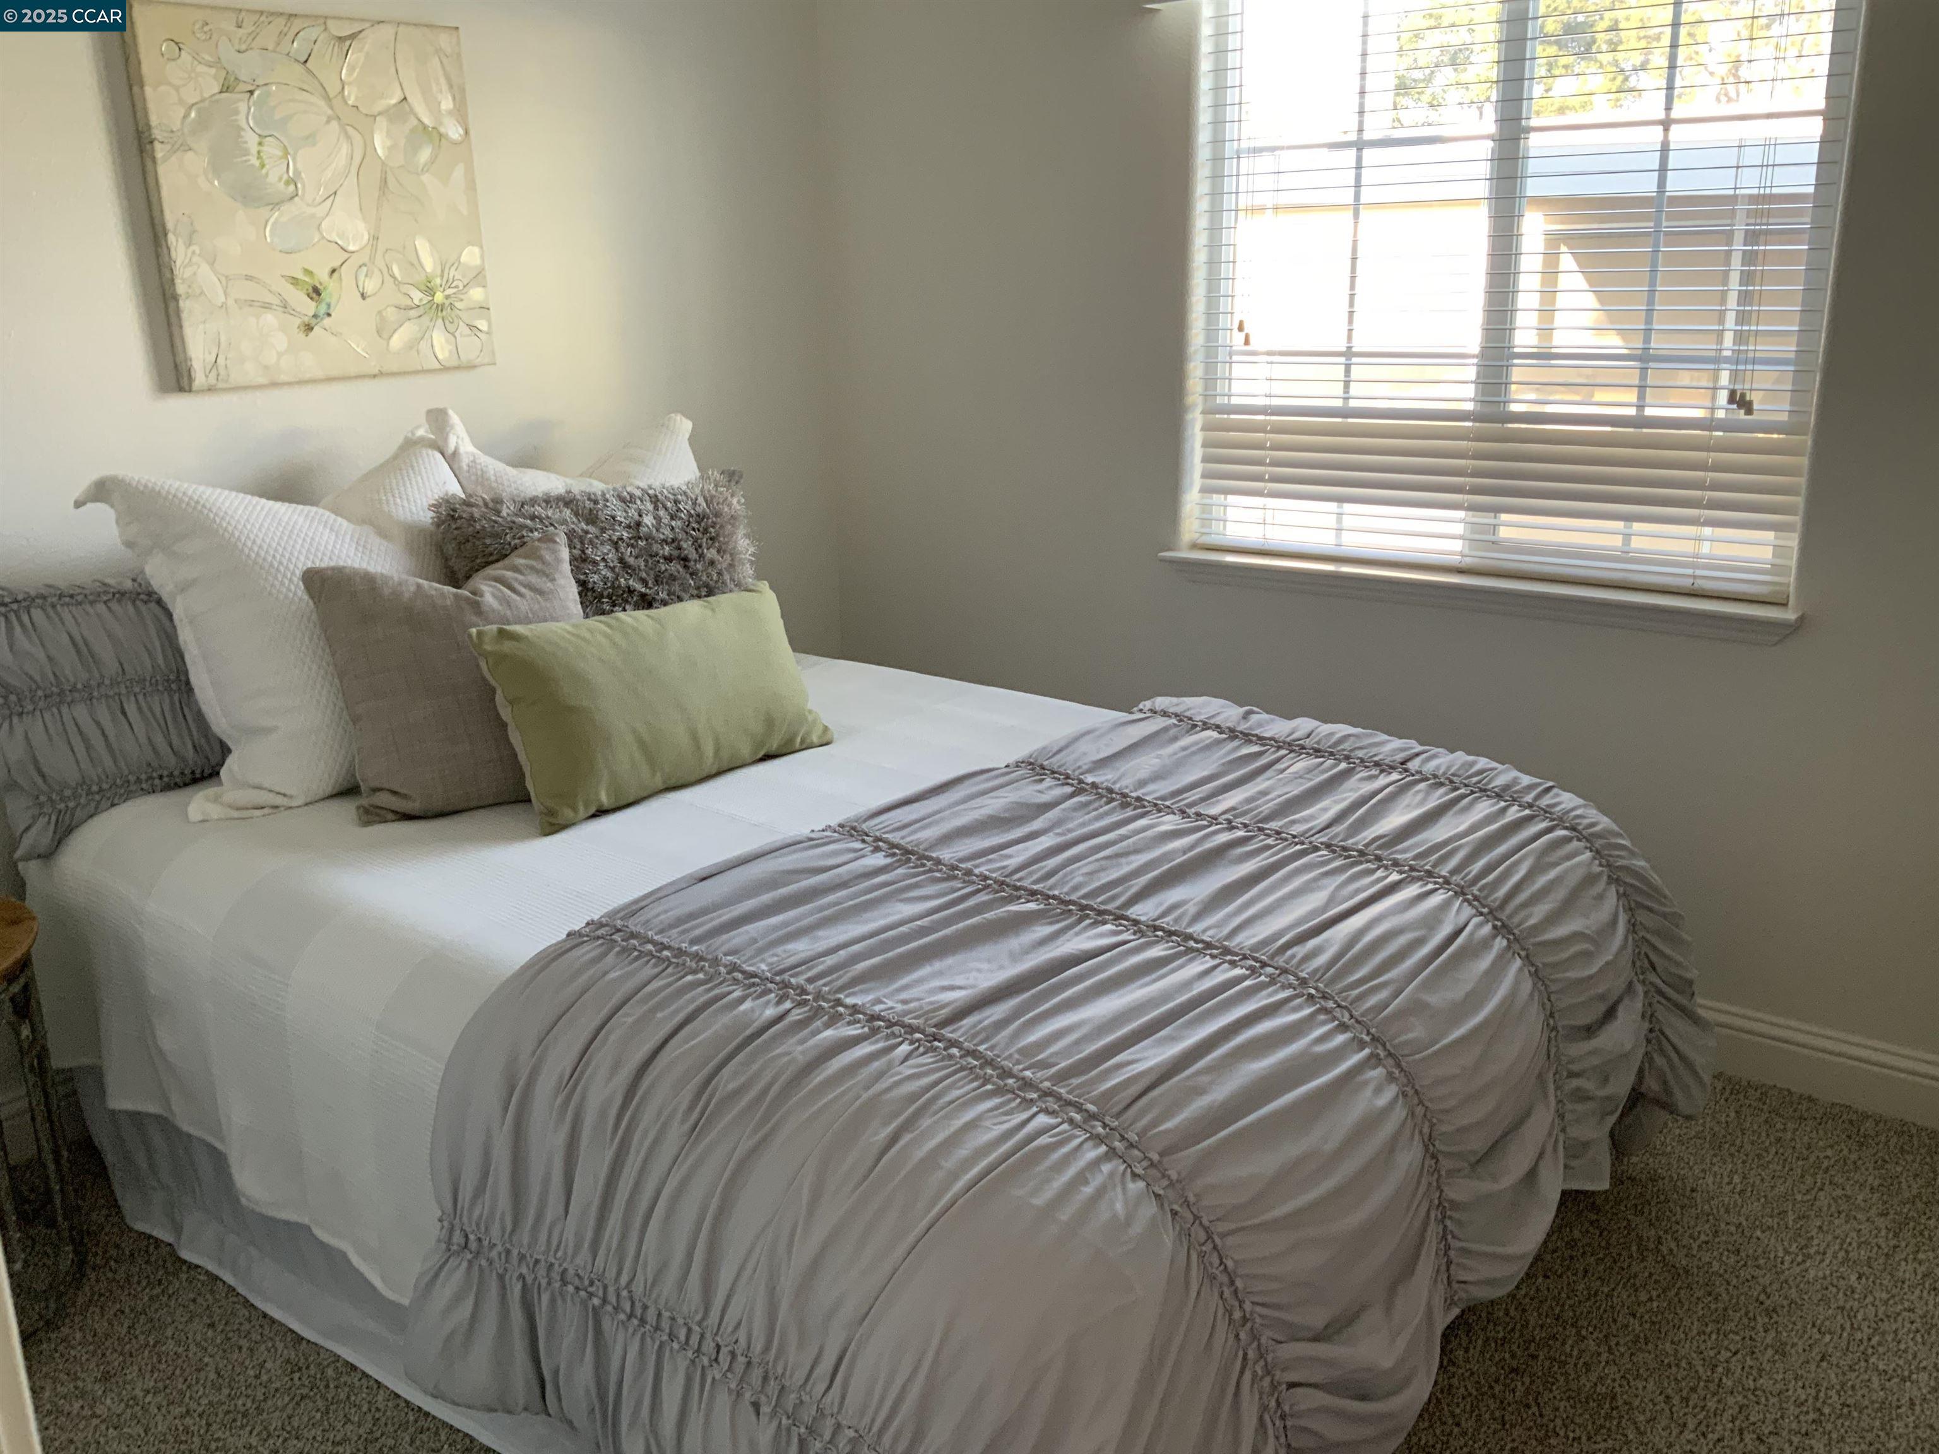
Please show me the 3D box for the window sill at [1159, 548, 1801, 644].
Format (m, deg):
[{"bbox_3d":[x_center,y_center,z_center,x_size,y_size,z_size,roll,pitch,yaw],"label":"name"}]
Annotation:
[{"bbox_3d":[0.908,-0.258,3.080,1.225,0.058,0.120,11,21,36],"label":"window sill"}]

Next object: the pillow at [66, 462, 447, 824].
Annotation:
[{"bbox_3d":[-1.105,-0.173,2.739,0.200,0.570,0.620,-6,10,40],"label":"pillow"}]

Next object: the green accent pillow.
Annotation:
[{"bbox_3d":[-0.512,-0.060,2.735,0.580,0.325,0.150,-17,-6,-42],"label":"green accent pillow"}]

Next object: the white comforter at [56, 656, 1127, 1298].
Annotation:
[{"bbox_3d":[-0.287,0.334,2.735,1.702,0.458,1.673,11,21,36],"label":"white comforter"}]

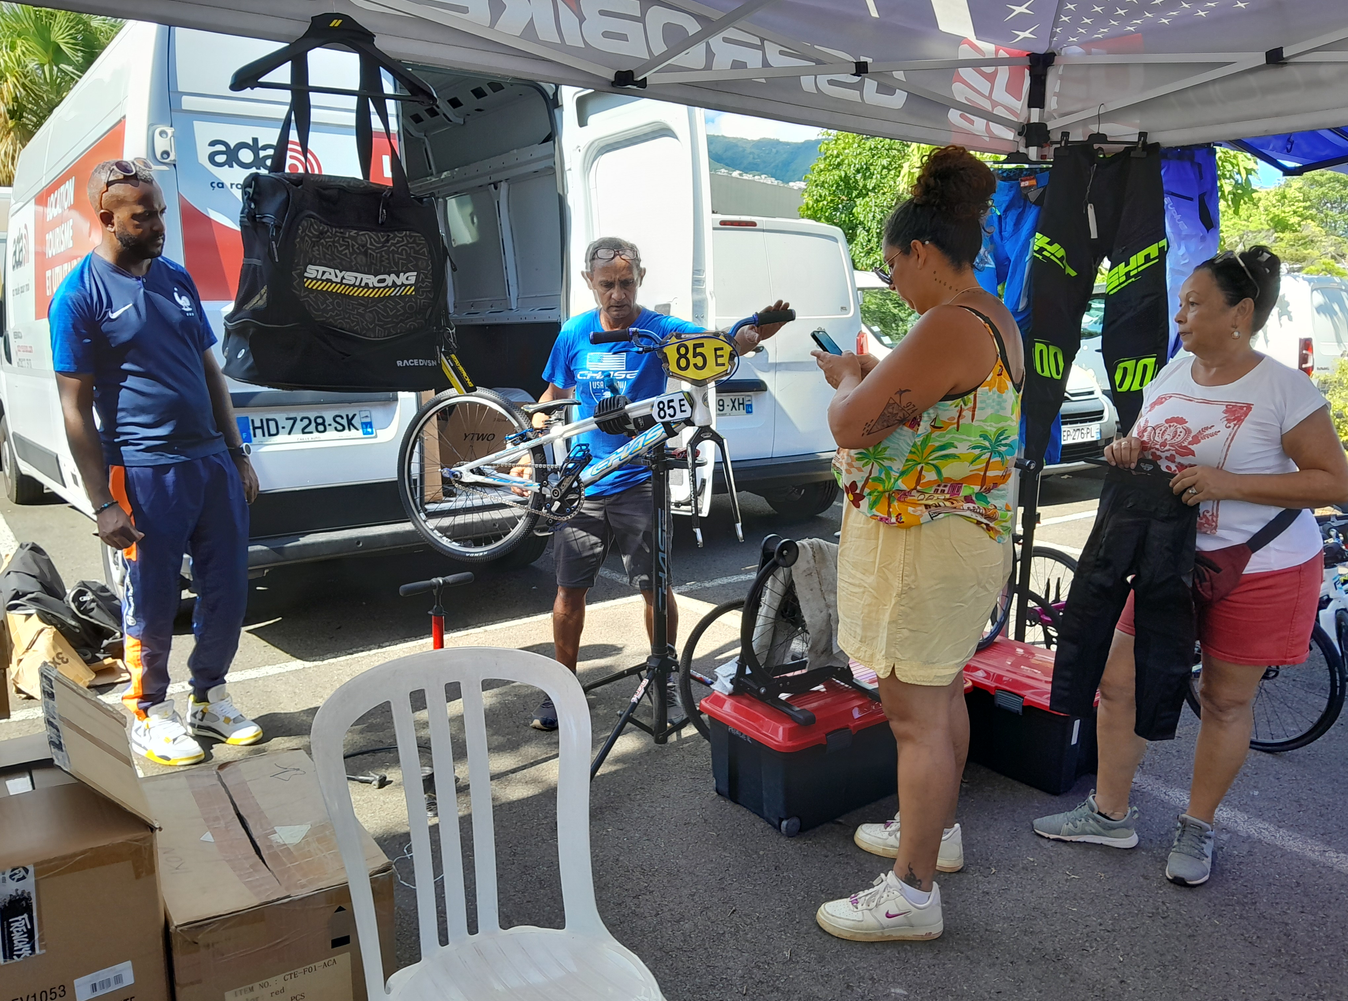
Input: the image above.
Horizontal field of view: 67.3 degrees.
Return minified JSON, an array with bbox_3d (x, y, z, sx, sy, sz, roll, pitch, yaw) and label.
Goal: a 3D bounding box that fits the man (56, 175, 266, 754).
[{"bbox_3d":[-1.594,-0.111,3.165,0.581,1.826,0.377,-12,17,-43],"label":"man"}]

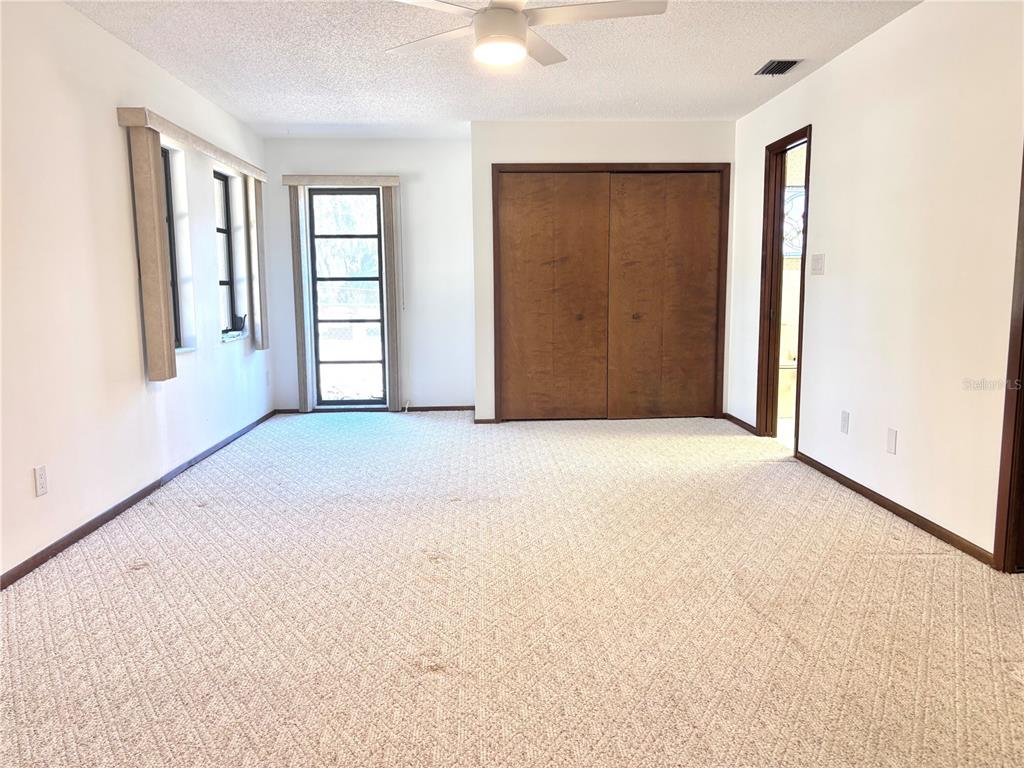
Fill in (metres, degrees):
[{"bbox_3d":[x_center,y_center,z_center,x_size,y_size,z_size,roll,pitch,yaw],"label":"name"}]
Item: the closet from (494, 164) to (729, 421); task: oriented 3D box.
[{"bbox_3d":[0.816,-0.736,6.380,1.925,2.094,0.150,-1,7,-2],"label":"closet"}]

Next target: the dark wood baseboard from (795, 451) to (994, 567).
[{"bbox_3d":[1.900,0.590,4.067,0.016,0.050,1.944,-1,7,-2],"label":"dark wood baseboard"}]

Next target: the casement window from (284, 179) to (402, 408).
[{"bbox_3d":[-1.466,-0.768,6.780,0.985,2.070,0.150,-1,7,-2],"label":"casement window"}]

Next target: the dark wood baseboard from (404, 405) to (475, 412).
[{"bbox_3d":[-0.660,0.229,6.969,0.674,0.050,0.016,-1,7,-2],"label":"dark wood baseboard"}]

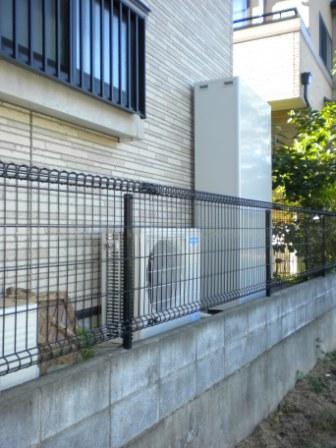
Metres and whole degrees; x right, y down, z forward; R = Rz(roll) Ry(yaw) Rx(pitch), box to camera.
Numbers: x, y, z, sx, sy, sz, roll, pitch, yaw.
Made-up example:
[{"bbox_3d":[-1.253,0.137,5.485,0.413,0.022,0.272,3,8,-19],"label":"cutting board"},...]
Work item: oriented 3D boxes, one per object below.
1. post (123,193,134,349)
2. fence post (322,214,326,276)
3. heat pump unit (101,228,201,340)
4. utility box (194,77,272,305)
[{"bbox_3d":[-0.195,0.224,2.215,0.040,0.760,0.040,-1,-1,32],"label":"post"},{"bbox_3d":[1.925,0.261,5.606,0.040,0.760,0.040,-1,-1,32],"label":"fence post"},{"bbox_3d":[-0.079,0.374,3.068,0.297,0.685,0.825,-1,-1,28],"label":"heat pump unit"},{"bbox_3d":[0.699,-0.236,4.640,0.440,2.150,1.085,-1,-1,28],"label":"utility box"}]

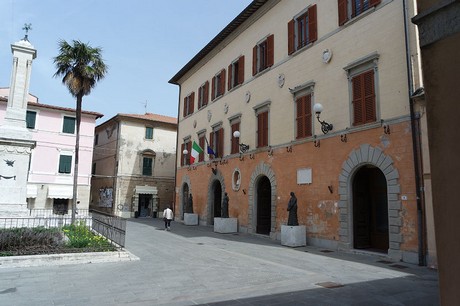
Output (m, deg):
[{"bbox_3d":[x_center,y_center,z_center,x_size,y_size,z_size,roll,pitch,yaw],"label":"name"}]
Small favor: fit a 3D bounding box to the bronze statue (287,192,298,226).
[{"bbox_3d":[3.142,2.817,15.330,0.460,1.627,0.500,7,-10,-30],"label":"bronze statue"}]

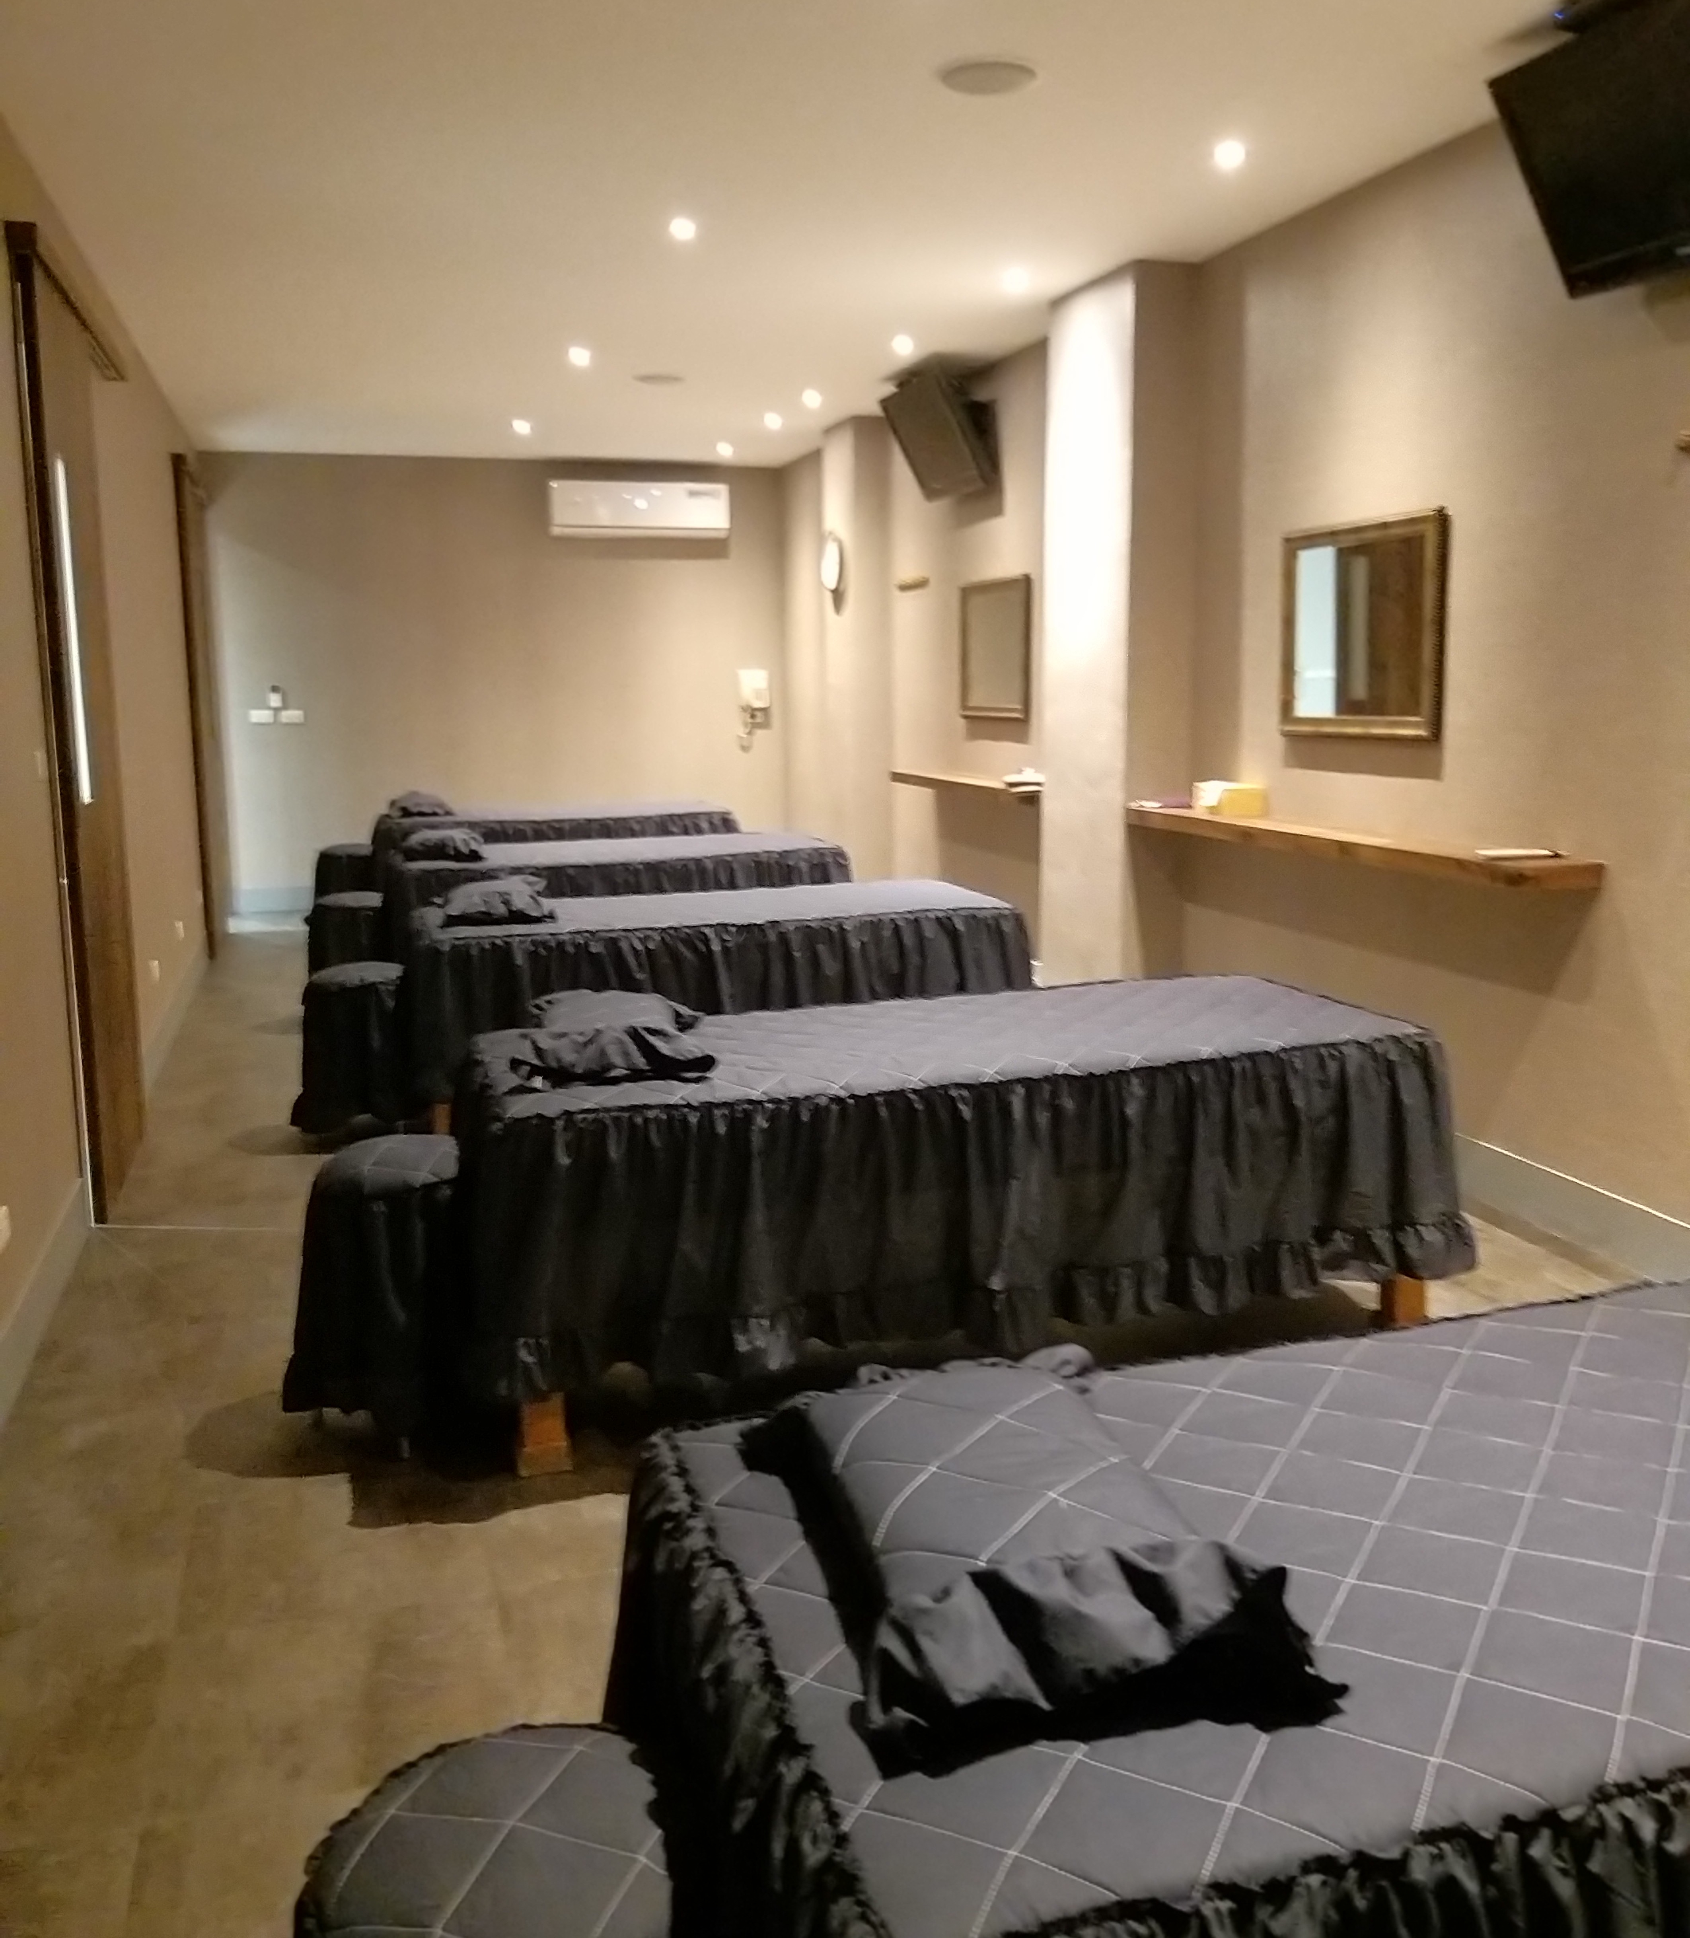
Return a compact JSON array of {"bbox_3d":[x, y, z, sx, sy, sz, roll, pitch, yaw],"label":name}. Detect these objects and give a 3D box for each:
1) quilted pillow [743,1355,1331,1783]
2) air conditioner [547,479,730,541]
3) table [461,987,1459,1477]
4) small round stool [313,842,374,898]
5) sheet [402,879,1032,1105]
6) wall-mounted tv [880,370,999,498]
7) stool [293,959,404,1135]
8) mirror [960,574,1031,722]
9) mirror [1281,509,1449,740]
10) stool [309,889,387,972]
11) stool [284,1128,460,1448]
[{"bbox_3d":[0.122,0.413,1.319,0.325,0.105,0.465,-3,10,-15],"label":"quilted pillow"},{"bbox_3d":[-1.228,-2.728,10.079,1.050,0.315,0.220,-3,10,-16],"label":"air conditioner"},{"bbox_3d":[0.194,0.367,3.337,1.834,0.500,0.766,-4,10,-16],"label":"table"},{"bbox_3d":[-2.517,-0.384,8.788,0.400,0.485,0.400,-3,10,-16],"label":"small round stool"},{"bbox_3d":[-0.396,0.054,5.205,1.834,0.500,0.766,-4,10,-16],"label":"sheet"},{"bbox_3d":[0.400,-2.232,7.097,0.080,0.475,0.690,-32,17,-10],"label":"wall-mounted tv"},{"bbox_3d":[-1.389,0.220,4.899,0.369,0.455,0.369,-4,10,-16],"label":"stool"},{"bbox_3d":[0.620,-1.331,7.058,0.039,0.569,0.754,-4,10,-16],"label":"mirror"},{"bbox_3d":[1.405,-0.922,4.630,0.042,0.570,0.700,-3,10,-16],"label":"mirror"},{"bbox_3d":[-1.902,-0.076,6.661,0.369,0.455,0.369,-4,10,-16],"label":"stool"},{"bbox_3d":[-0.780,0.541,2.978,0.369,0.455,0.369,-4,10,-16],"label":"stool"}]

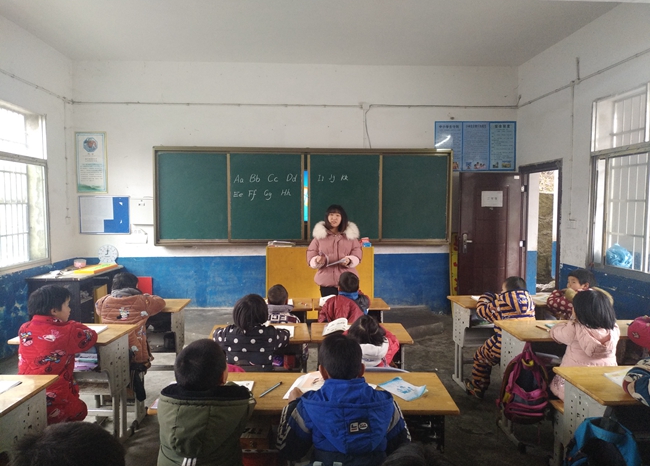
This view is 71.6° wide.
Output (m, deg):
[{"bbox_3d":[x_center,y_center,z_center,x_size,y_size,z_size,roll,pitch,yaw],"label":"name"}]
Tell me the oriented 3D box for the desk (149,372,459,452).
[{"bbox_3d":[-0.084,1.027,1.976,1.230,0.690,0.410,0,3,-2],"label":"desk"}]

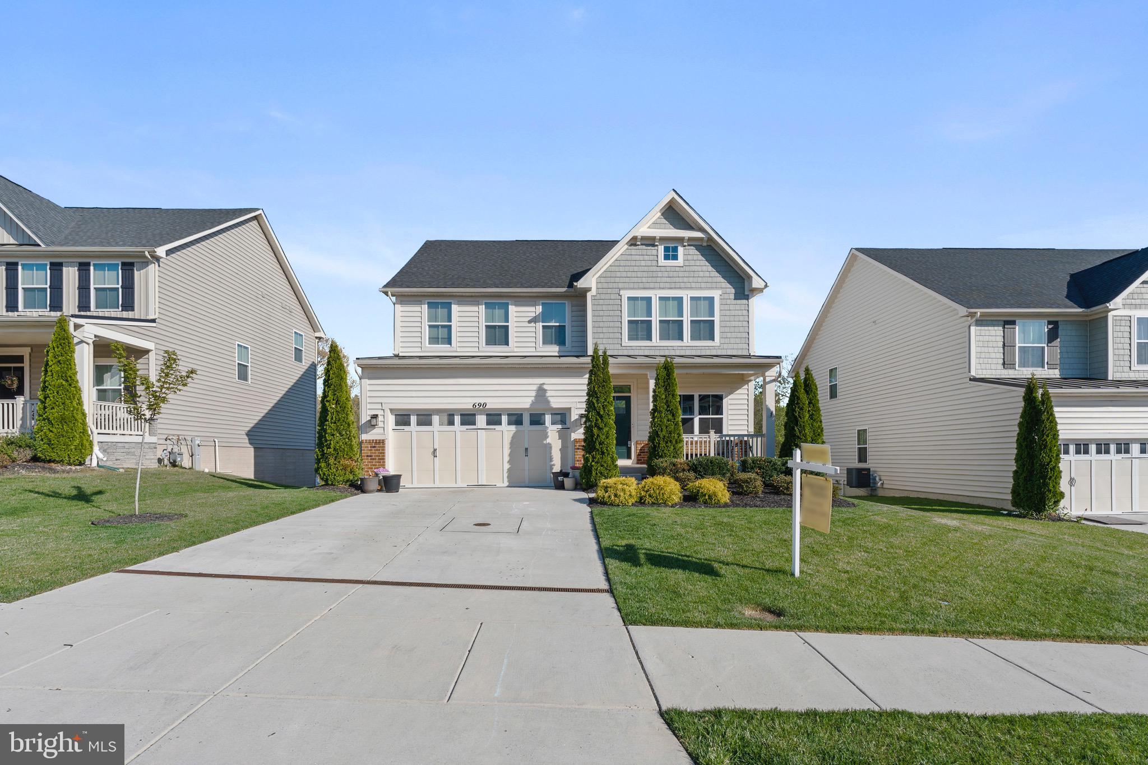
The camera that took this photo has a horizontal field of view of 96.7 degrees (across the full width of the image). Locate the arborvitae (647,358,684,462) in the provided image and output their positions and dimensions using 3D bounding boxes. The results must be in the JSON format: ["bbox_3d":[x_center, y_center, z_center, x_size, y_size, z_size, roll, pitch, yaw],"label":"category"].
[{"bbox_3d":[2.313,0.930,12.900,0.950,3.150,0.950,0,-4,-1],"label":"arborvitae"}]

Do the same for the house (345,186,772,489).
[{"bbox_3d":[-0.100,-1.300,18.700,11.700,9.100,10.800,0,-4,-1],"label":"house"}]

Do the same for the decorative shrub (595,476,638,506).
[{"bbox_3d":[0.914,2.340,10.950,0.900,0.600,0.880,0,-2,0],"label":"decorative shrub"}]

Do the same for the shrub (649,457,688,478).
[{"bbox_3d":[2.271,2.098,12.300,0.950,0.620,0.900,0,-4,-1],"label":"shrub"}]

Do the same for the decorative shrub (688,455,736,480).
[{"bbox_3d":[3.506,2.221,12.950,1.200,0.740,1.100,0,-2,0],"label":"decorative shrub"}]

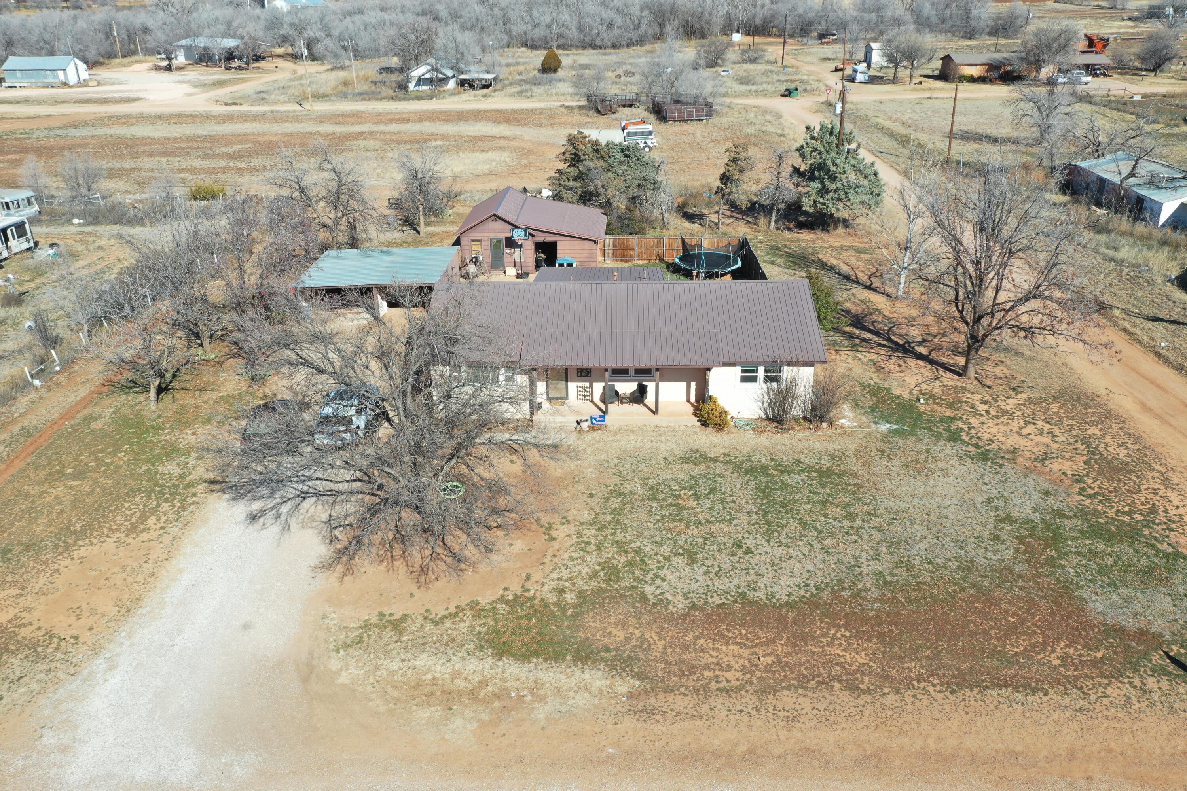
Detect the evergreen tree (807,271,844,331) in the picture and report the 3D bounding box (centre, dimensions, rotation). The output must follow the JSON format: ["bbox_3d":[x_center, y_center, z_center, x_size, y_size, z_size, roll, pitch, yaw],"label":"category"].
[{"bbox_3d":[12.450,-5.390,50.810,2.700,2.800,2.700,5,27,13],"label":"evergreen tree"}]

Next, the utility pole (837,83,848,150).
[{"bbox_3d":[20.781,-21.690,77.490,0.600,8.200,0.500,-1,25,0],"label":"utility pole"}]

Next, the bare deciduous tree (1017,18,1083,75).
[{"bbox_3d":[69.388,-52.561,140.886,9.600,8.600,8.800,-1,25,0],"label":"bare deciduous tree"}]

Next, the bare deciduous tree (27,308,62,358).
[{"bbox_3d":[-27.665,-3.311,46.570,1.600,2.391,1.600,-16,28,-29],"label":"bare deciduous tree"}]

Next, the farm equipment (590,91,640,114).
[{"bbox_3d":[3.126,-40.488,127.187,6.600,2.300,4.500,2,25,7],"label":"farm equipment"}]

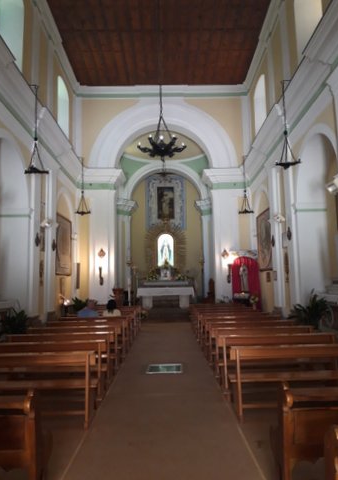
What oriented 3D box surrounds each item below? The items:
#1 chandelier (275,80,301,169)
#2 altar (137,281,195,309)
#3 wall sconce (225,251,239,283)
[{"bbox_3d":[3.421,-3.329,10.325,0.700,2.645,0.700,-1,-7,-1],"label":"chandelier"},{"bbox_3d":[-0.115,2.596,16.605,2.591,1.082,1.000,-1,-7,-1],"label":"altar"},{"bbox_3d":[2.725,1.186,15.592,0.550,1.380,0.400,-1,-7,-1],"label":"wall sconce"}]

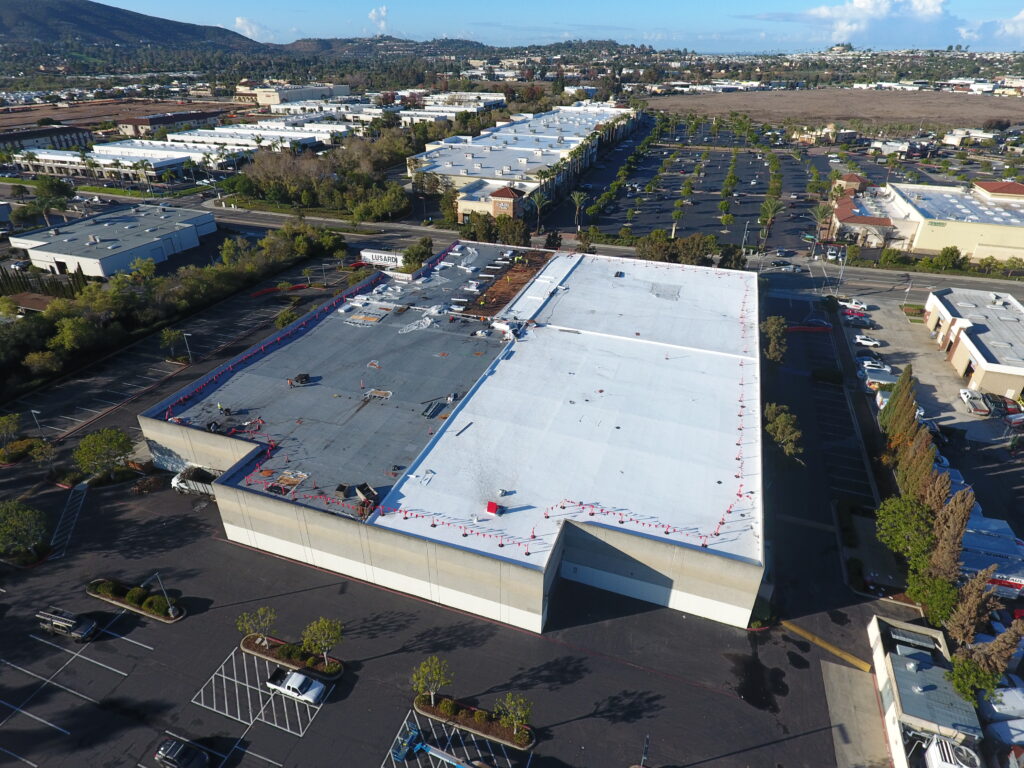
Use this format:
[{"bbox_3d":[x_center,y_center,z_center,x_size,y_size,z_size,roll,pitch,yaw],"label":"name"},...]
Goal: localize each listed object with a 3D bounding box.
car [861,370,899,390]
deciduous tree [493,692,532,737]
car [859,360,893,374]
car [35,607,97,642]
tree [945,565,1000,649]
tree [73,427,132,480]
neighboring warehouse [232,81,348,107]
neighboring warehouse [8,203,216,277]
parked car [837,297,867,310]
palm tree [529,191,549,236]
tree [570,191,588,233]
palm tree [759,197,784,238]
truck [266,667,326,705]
[{"bbox_3d":[61.223,0.179,98.295,5.700,2.650,2.250,12,31,19],"label":"car"},{"bbox_3d":[0.224,26.649,47.683,3.300,5.680,3.300,0,29,0],"label":"deciduous tree"},{"bbox_3d":[64.520,-2.868,104.739,4.500,1.650,1.830,12,32,20],"label":"car"},{"bbox_3d":[-42.256,22.897,56.442,5.250,1.900,1.900,8,30,14],"label":"car"},{"bbox_3d":[41.244,20.174,53.016,3.500,10.000,3.500,10,31,17],"label":"tree"},{"bbox_3d":[-51.901,9.378,75.474,6.200,6.900,6.200,10,31,17],"label":"tree"},{"bbox_3d":[-244.834,-328.243,663.121,65.000,15.000,125.000,8,30,14],"label":"neighboring warehouse"},{"bbox_3d":[-111.223,-42.936,170.257,41.000,5.600,48.000,10,31,17],"label":"neighboring warehouse"},{"bbox_3d":[75.220,-17.845,131.154,5.650,1.850,1.980,13,32,22],"label":"parked car"},{"bbox_3d":[7.956,-51.372,178.387,6.200,12.960,6.200,0,29,0],"label":"palm tree"},{"bbox_3d":[19.782,-50.210,175.676,5.800,13.000,5.800,10,31,17],"label":"tree"},{"bbox_3d":[72.961,-45.619,167.961,6.800,13.950,6.800,10,31,17],"label":"palm tree"},{"bbox_3d":[-18.524,25.965,51.188,5.100,1.680,1.800,10,31,16],"label":"truck"}]

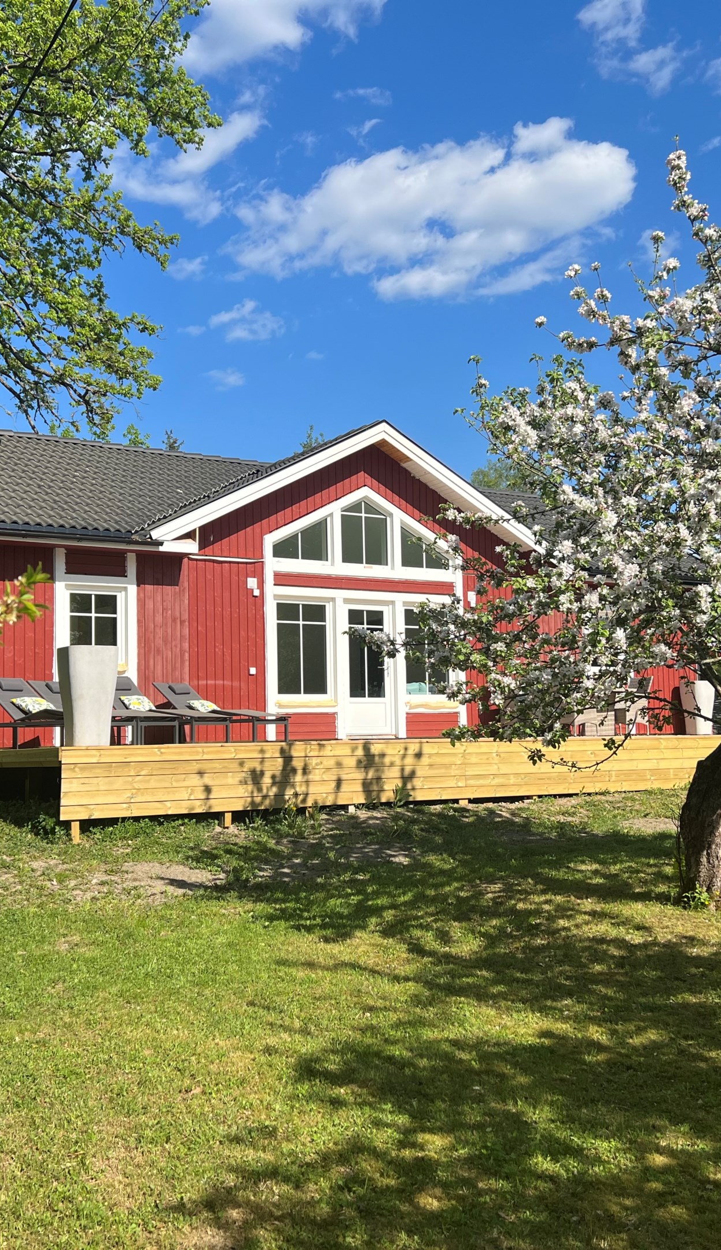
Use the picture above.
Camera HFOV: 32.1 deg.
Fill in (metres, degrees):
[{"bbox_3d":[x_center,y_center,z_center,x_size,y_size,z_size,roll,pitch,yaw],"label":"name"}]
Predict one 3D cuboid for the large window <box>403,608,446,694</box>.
[{"bbox_3d":[1.103,0.431,20.480,0.970,1.450,0.100,3,-7,-34],"label":"large window"}]

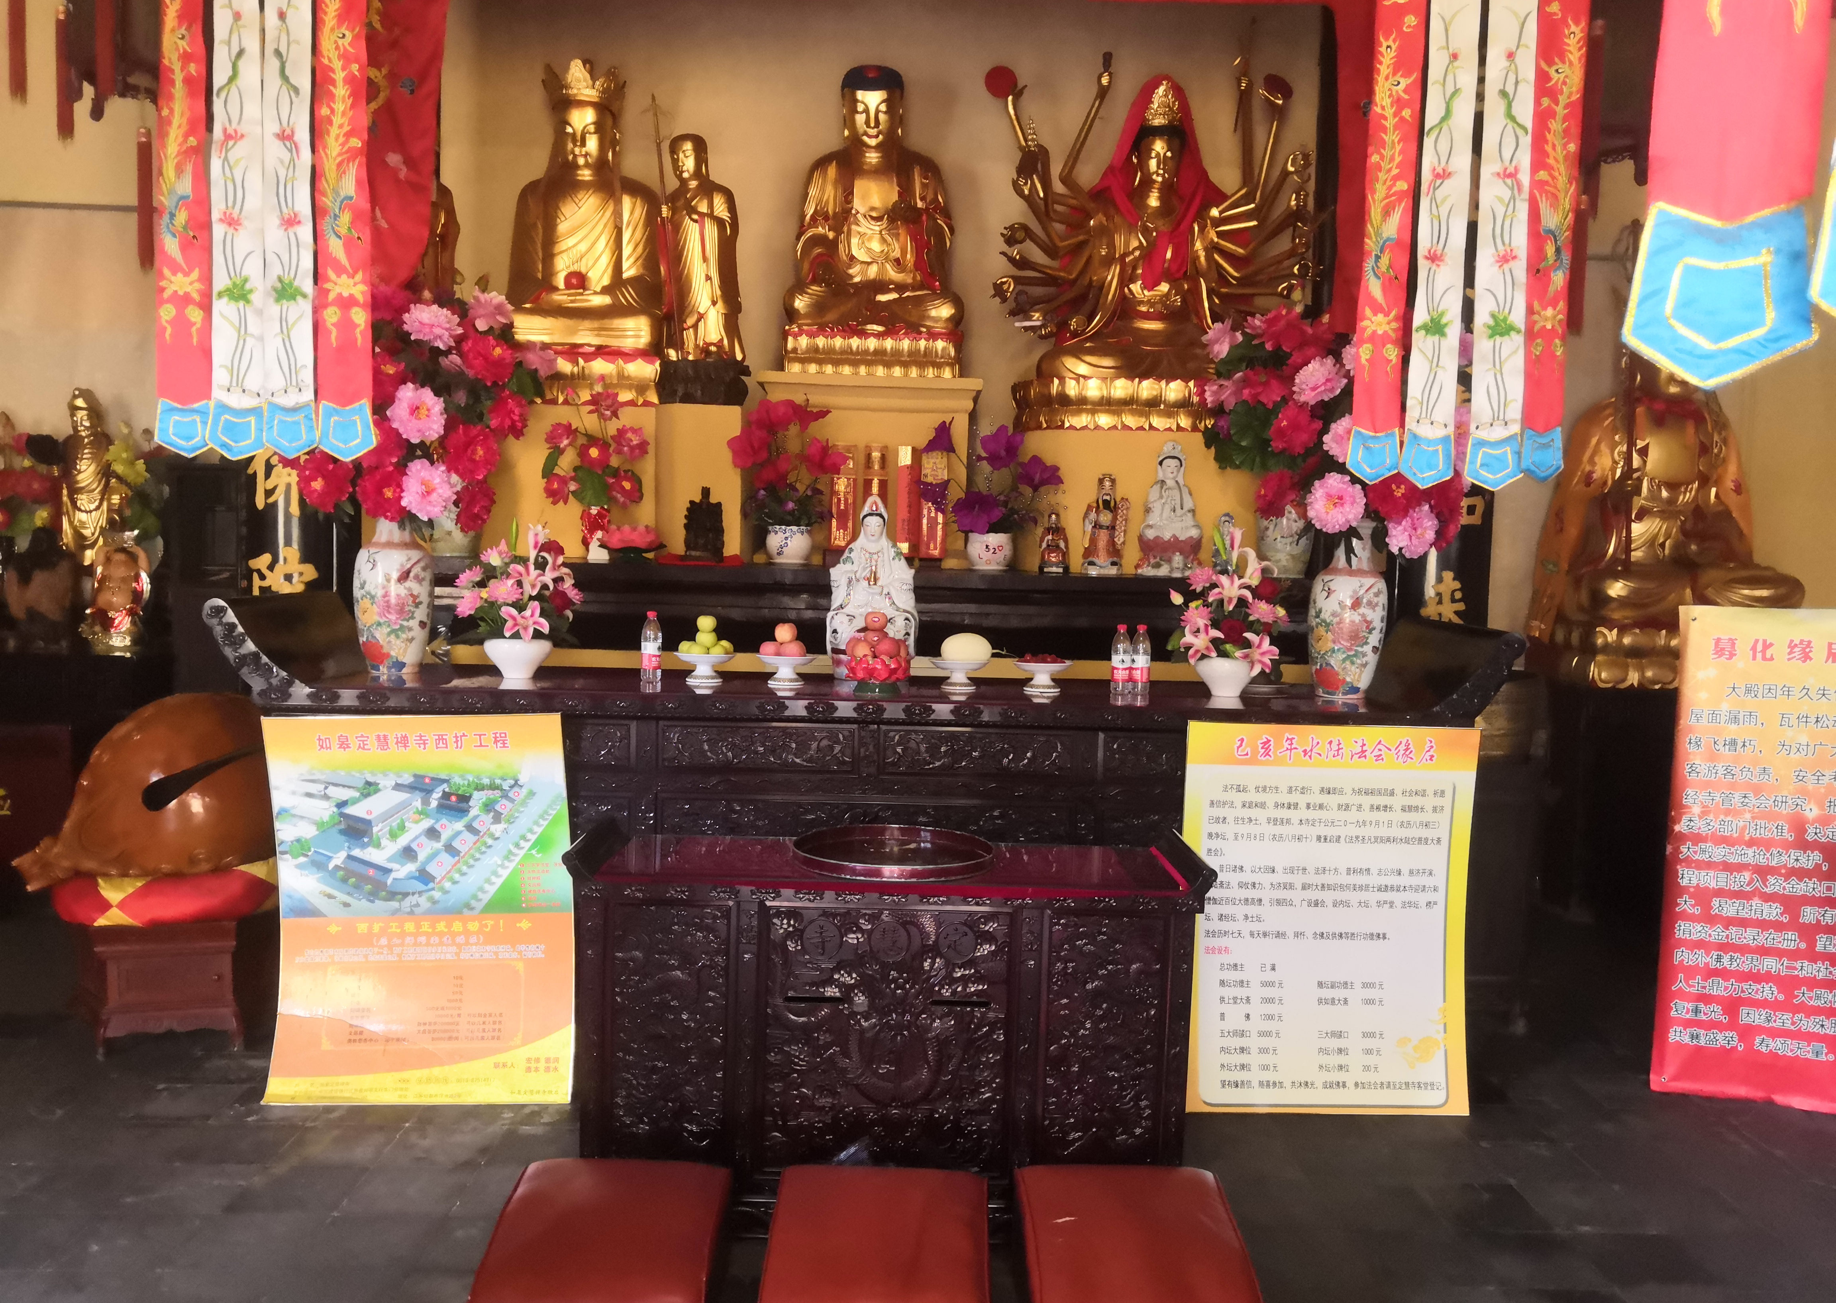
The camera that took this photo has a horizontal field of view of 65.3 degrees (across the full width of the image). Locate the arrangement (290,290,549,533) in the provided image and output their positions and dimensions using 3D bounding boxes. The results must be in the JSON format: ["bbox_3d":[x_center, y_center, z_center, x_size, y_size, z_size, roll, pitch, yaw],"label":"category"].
[{"bbox_3d":[-1.607,-0.770,4.617,0.810,0.800,0.600,1,4,-2],"label":"arrangement"}]

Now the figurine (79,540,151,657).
[{"bbox_3d":[-3.646,-0.251,6.500,0.319,0.547,0.250,1,4,-3],"label":"figurine"}]

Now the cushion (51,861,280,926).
[{"bbox_3d":[-2.298,0.717,4.434,0.730,0.150,0.670,0,4,-17],"label":"cushion"}]

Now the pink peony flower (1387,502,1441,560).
[{"bbox_3d":[1.607,-0.394,4.652,0.170,0.180,0.130,0,4,-17],"label":"pink peony flower"}]

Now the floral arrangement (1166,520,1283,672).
[{"bbox_3d":[1.023,-0.173,4.740,0.399,0.494,0.330,1,4,-1],"label":"floral arrangement"}]

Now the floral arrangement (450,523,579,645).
[{"bbox_3d":[-1.351,-0.228,4.800,0.433,0.409,0.340,1,4,-1],"label":"floral arrangement"}]

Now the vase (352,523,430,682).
[{"bbox_3d":[-1.788,-0.222,4.870,0.273,0.595,0.273,1,4,-1],"label":"vase"}]

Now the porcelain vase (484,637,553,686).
[{"bbox_3d":[-1.272,0.023,4.561,0.220,0.125,0.220,1,4,-2],"label":"porcelain vase"}]

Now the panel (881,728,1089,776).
[{"bbox_3d":[0.199,0.299,4.233,0.610,0.140,0.030,1,4,-2],"label":"panel"}]

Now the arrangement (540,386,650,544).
[{"bbox_3d":[-1.196,-0.690,5.321,0.400,0.580,0.320,1,4,-2],"label":"arrangement"}]

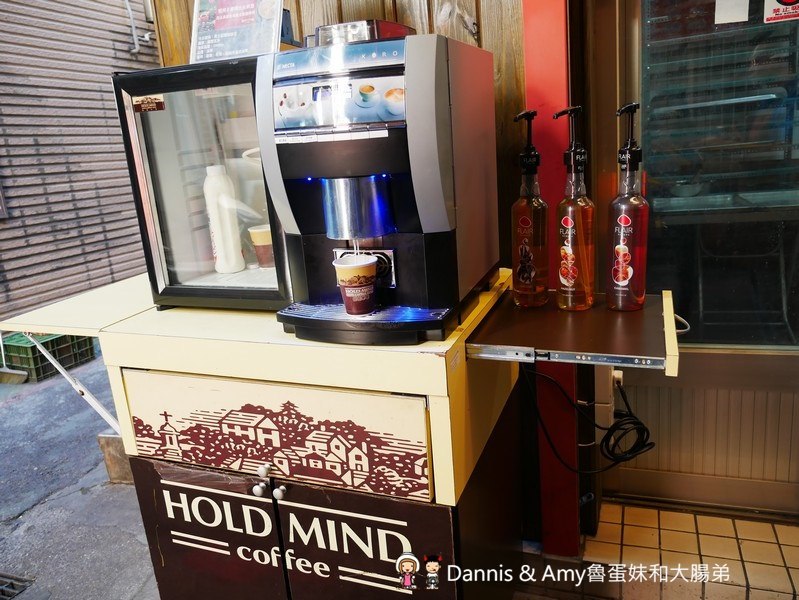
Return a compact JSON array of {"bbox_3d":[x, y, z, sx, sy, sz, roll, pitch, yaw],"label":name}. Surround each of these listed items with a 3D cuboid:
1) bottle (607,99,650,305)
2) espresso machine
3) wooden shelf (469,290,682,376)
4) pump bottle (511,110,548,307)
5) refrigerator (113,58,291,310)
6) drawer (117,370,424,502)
[{"bbox_3d":[0.451,-0.180,1.192,0.087,0.401,0.075,-13,17,-27],"label":"bottle"},{"bbox_3d":[-0.024,-0.266,1.228,0.344,0.575,0.508,2,17,22],"label":"espresso machine"},{"bbox_3d":[0.338,0.048,1.215,0.396,0.040,0.373,2,17,22],"label":"wooden shelf"},{"bbox_3d":[0.268,-0.188,1.267,0.087,0.404,0.075,-14,18,-31],"label":"pump bottle"},{"bbox_3d":[-0.336,-0.266,1.423,0.366,0.519,0.400,2,17,22],"label":"refrigerator"},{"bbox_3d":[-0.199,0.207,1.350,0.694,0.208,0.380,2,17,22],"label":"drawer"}]

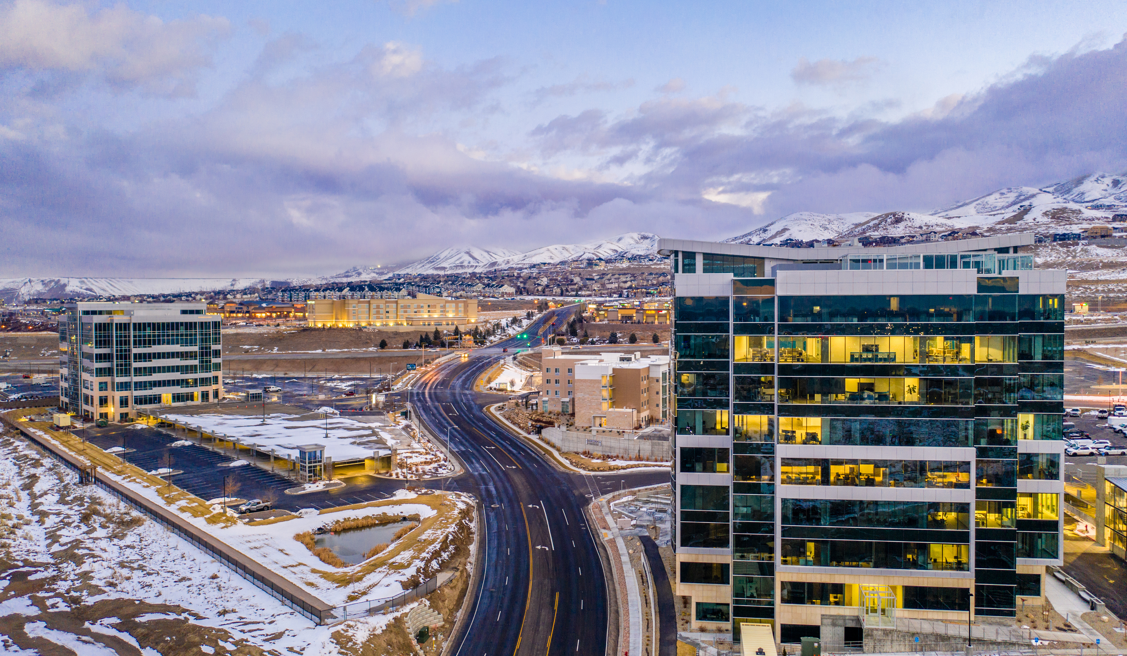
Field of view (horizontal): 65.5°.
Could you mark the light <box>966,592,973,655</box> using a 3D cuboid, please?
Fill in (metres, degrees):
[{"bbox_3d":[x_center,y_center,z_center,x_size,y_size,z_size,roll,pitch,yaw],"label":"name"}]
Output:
[{"bbox_3d":[40.661,29.642,87.527,0.700,6.281,1.100,0,1,10],"label":"light"}]

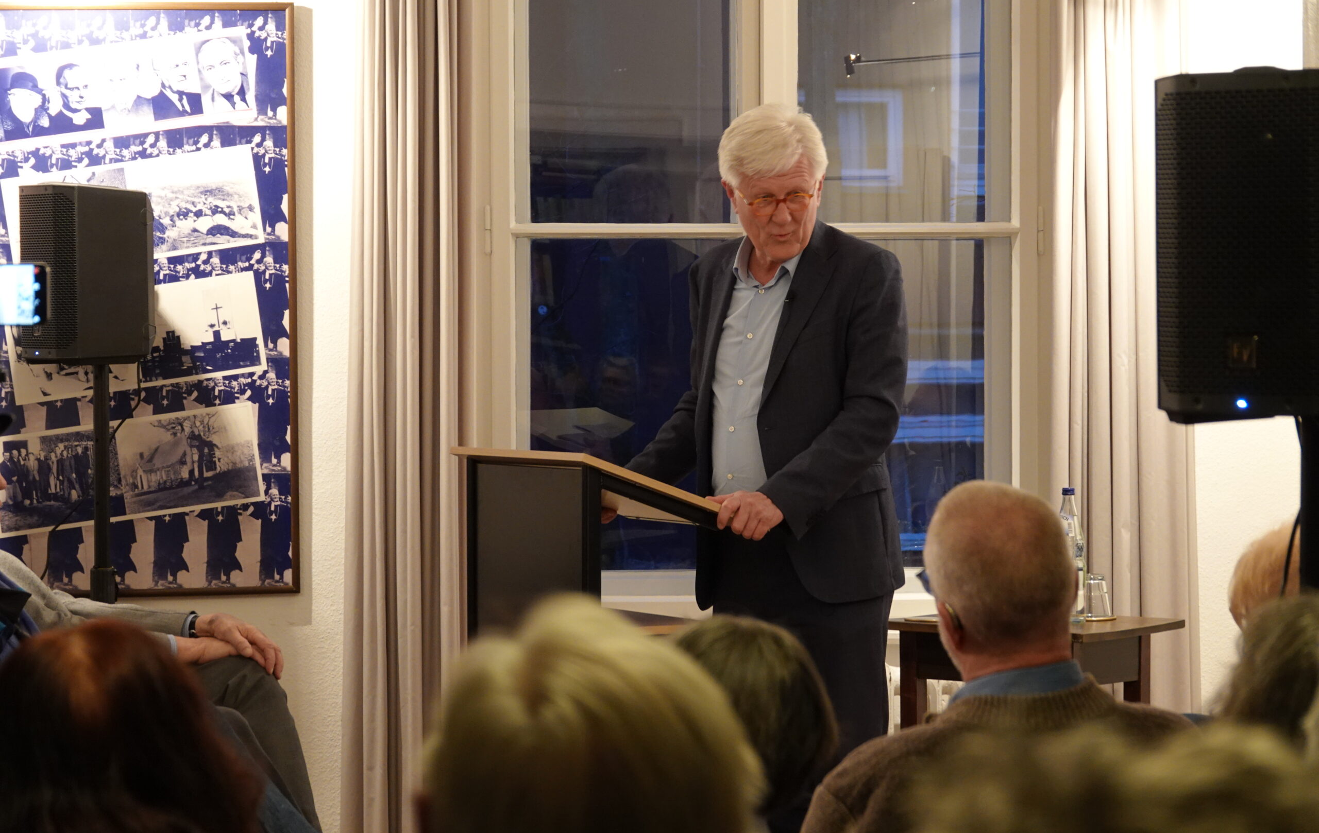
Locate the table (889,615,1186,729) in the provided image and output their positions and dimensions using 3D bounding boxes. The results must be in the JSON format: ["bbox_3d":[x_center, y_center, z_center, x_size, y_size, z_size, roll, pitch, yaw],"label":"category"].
[{"bbox_3d":[0.847,0.821,9.203,0.546,0.711,0.408,1,2,40],"label":"table"}]

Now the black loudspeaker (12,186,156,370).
[{"bbox_3d":[-1.303,-0.316,9.245,0.260,0.410,0.285,-1,2,-38],"label":"black loudspeaker"}]

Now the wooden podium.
[{"bbox_3d":[-0.136,0.636,7.833,0.310,1.148,0.553,-1,1,-29],"label":"wooden podium"}]

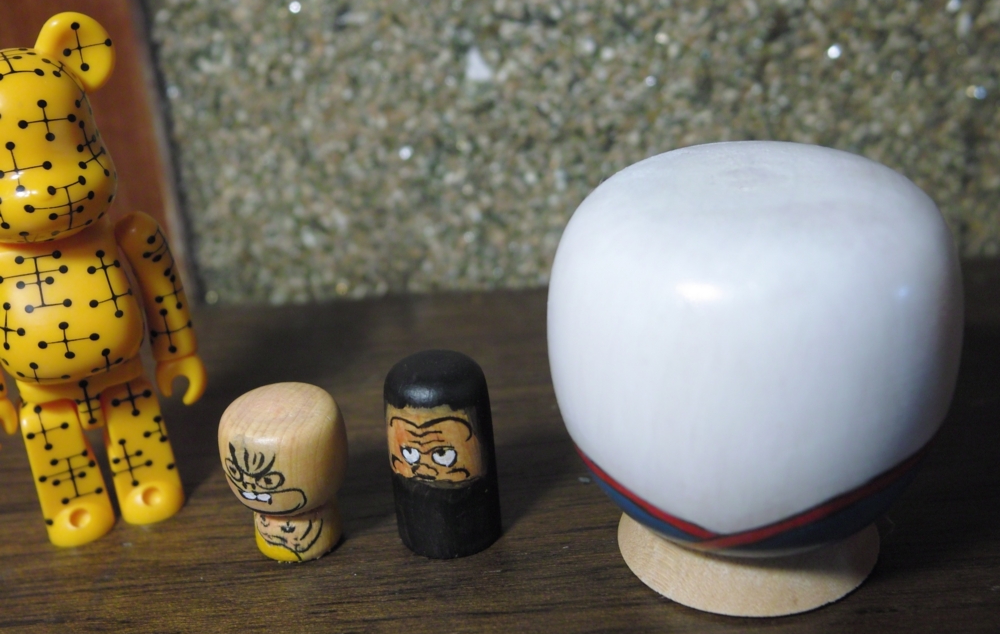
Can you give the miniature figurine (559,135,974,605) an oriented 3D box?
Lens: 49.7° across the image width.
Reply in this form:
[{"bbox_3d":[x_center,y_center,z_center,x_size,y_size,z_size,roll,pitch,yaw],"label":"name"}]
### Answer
[{"bbox_3d":[0.029,0.005,0.129,0.047,0.050,0.047,5,25,23],"label":"miniature figurine"}]

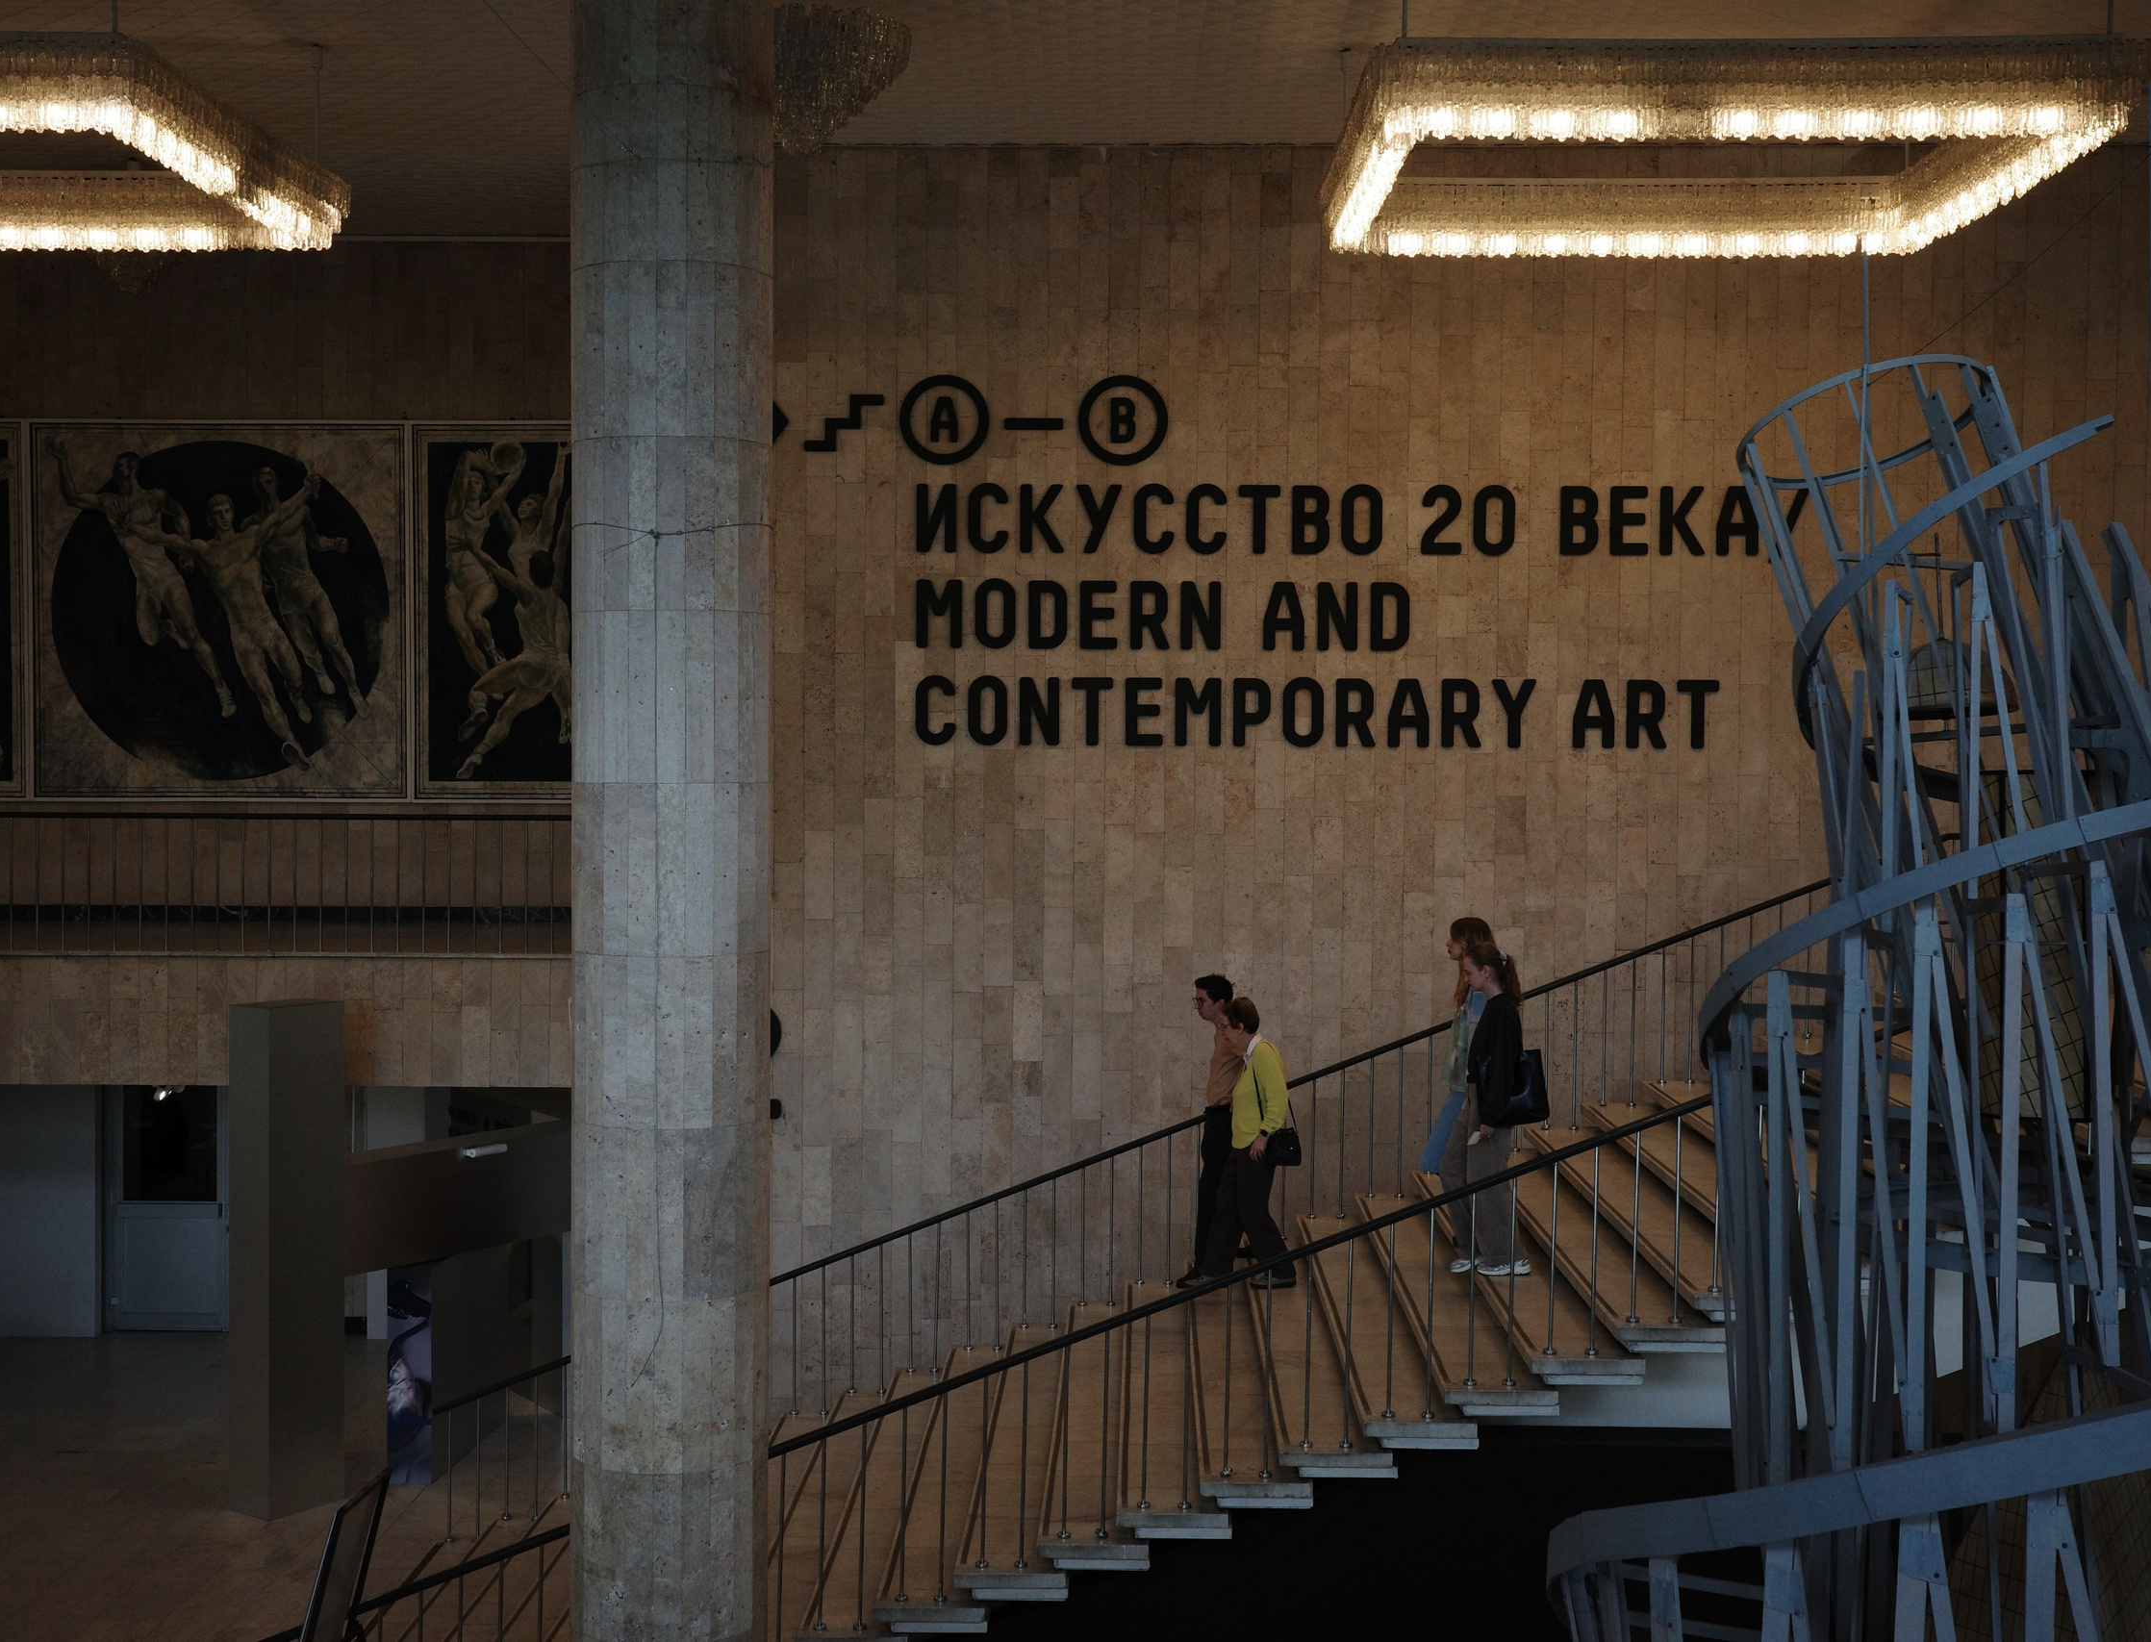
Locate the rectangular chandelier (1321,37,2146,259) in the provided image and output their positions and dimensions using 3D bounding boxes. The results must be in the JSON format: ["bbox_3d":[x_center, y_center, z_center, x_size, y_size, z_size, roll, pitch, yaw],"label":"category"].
[{"bbox_3d":[3.187,-3.434,14.216,3.537,0.472,3.465,0,2,1],"label":"rectangular chandelier"}]

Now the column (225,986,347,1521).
[{"bbox_3d":[-5.224,2.880,18.138,0.403,3.341,0.619,1,2,36],"label":"column"}]

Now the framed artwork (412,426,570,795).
[{"bbox_3d":[-4.507,-1.669,21.761,1.538,2.966,0.100,0,2,1],"label":"framed artwork"}]

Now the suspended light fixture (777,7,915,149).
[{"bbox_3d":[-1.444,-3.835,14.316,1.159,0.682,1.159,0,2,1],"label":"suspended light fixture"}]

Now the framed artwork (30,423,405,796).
[{"bbox_3d":[-6.835,-1.679,21.818,3.005,2.976,0.100,0,2,1],"label":"framed artwork"}]

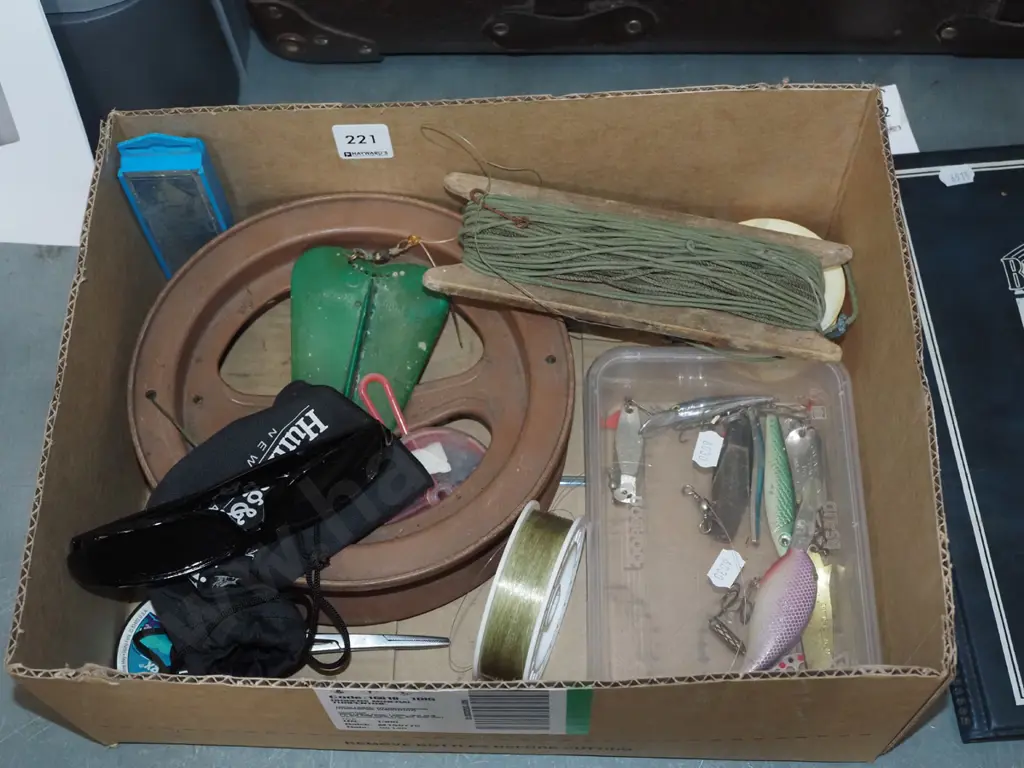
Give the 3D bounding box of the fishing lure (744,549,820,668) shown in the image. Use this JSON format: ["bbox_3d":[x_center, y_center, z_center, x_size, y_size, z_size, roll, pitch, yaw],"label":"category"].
[{"bbox_3d":[0.117,0.100,0.597,0.025,0.016,0.063,22,66,13],"label":"fishing lure"}]

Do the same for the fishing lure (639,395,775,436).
[{"bbox_3d":[0.092,0.015,0.642,0.066,0.011,0.013,-14,63,-5],"label":"fishing lure"}]

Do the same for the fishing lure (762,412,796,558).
[{"bbox_3d":[0.123,0.046,0.627,0.015,0.011,0.071,-1,63,2],"label":"fishing lure"}]

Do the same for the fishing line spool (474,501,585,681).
[{"bbox_3d":[0.010,0.085,0.572,0.025,0.086,0.086,18,65,10],"label":"fishing line spool"}]

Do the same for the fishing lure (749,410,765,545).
[{"bbox_3d":[0.113,0.043,0.631,0.006,0.008,0.067,2,63,3],"label":"fishing lure"}]

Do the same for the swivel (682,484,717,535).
[{"bbox_3d":[0.085,0.058,0.625,0.008,0.006,0.026,-20,64,-8],"label":"swivel"}]

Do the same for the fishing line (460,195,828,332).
[{"bbox_3d":[0.058,-0.055,0.613,0.164,0.020,0.035,11,64,8],"label":"fishing line"}]

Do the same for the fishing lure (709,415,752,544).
[{"bbox_3d":[0.102,0.044,0.631,0.018,0.008,0.063,8,64,6],"label":"fishing lure"}]

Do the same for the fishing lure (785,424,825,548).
[{"bbox_3d":[0.135,0.048,0.628,0.017,0.006,0.066,4,63,4],"label":"fishing lure"}]

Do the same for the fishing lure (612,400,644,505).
[{"bbox_3d":[0.055,0.031,0.640,0.013,0.007,0.053,-1,63,2],"label":"fishing lure"}]

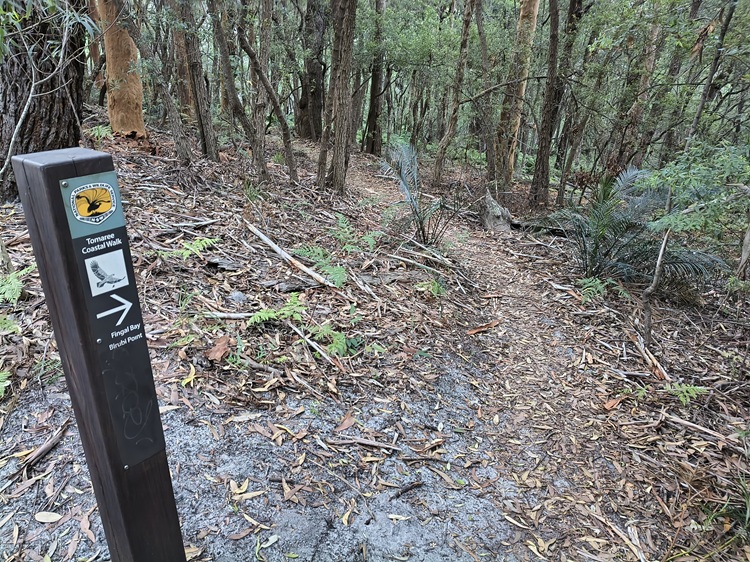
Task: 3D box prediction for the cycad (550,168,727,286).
[{"bbox_3d":[2.039,-0.494,4.400,1.200,0.800,1.050,9,23,24],"label":"cycad"}]

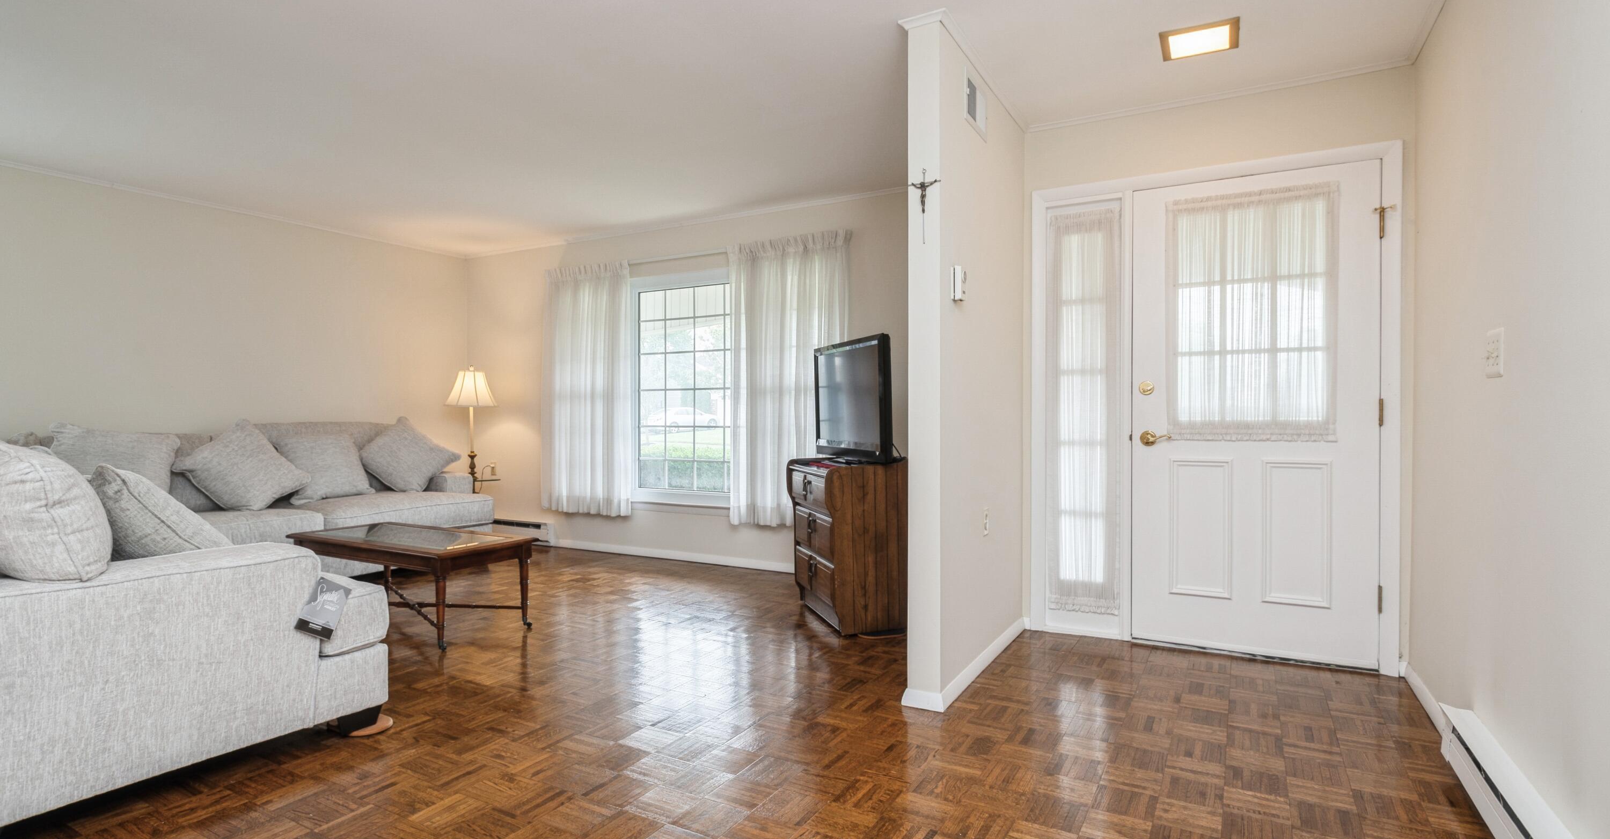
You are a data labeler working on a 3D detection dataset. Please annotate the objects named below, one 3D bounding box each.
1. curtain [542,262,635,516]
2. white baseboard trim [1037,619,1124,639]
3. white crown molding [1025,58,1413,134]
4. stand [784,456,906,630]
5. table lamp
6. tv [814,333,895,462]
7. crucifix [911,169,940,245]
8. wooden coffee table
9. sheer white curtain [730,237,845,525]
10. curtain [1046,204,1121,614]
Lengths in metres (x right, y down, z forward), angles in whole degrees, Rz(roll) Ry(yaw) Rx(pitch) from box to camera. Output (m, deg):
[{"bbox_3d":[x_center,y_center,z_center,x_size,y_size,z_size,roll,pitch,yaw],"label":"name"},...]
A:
[{"bbox_3d":[-1.687,-0.235,5.867,0.950,1.910,0.120,0,0,30],"label":"curtain"},{"bbox_3d":[1.288,0.996,3.570,0.390,0.055,0.025,0,0,30],"label":"white baseboard trim"},{"bbox_3d":[1.709,-1.398,3.309,1.486,0.038,0.034,0,0,30],"label":"white crown molding"},{"bbox_3d":[0.230,0.613,3.993,0.470,0.820,0.680,0,0,-17],"label":"stand"},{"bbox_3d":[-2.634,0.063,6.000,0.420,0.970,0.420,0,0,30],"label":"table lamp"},{"bbox_3d":[0.257,-0.079,3.966,0.210,0.640,0.900,0,0,-19],"label":"tv"},{"bbox_3d":[0.415,-0.746,2.652,0.122,0.268,0.026,0,0,30],"label":"crucifix"},{"bbox_3d":[-1.989,0.810,3.838,1.240,0.425,0.545,0,0,30],"label":"wooden coffee table"},{"bbox_3d":[-0.121,-0.231,4.981,0.940,1.910,0.120,0,0,30],"label":"sheer white curtain"},{"bbox_3d":[1.308,-0.036,3.563,0.318,1.885,0.030,0,0,30],"label":"curtain"}]

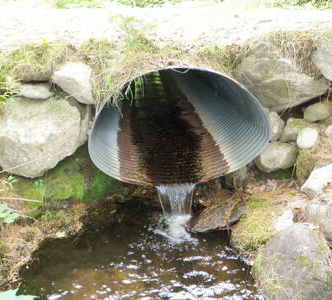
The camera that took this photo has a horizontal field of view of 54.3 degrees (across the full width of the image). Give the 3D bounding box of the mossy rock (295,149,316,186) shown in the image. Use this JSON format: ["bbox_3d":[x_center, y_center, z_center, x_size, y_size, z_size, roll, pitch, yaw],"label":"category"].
[{"bbox_3d":[1.430,0.183,3.276,0.190,0.360,0.250,0,27,0],"label":"mossy rock"}]

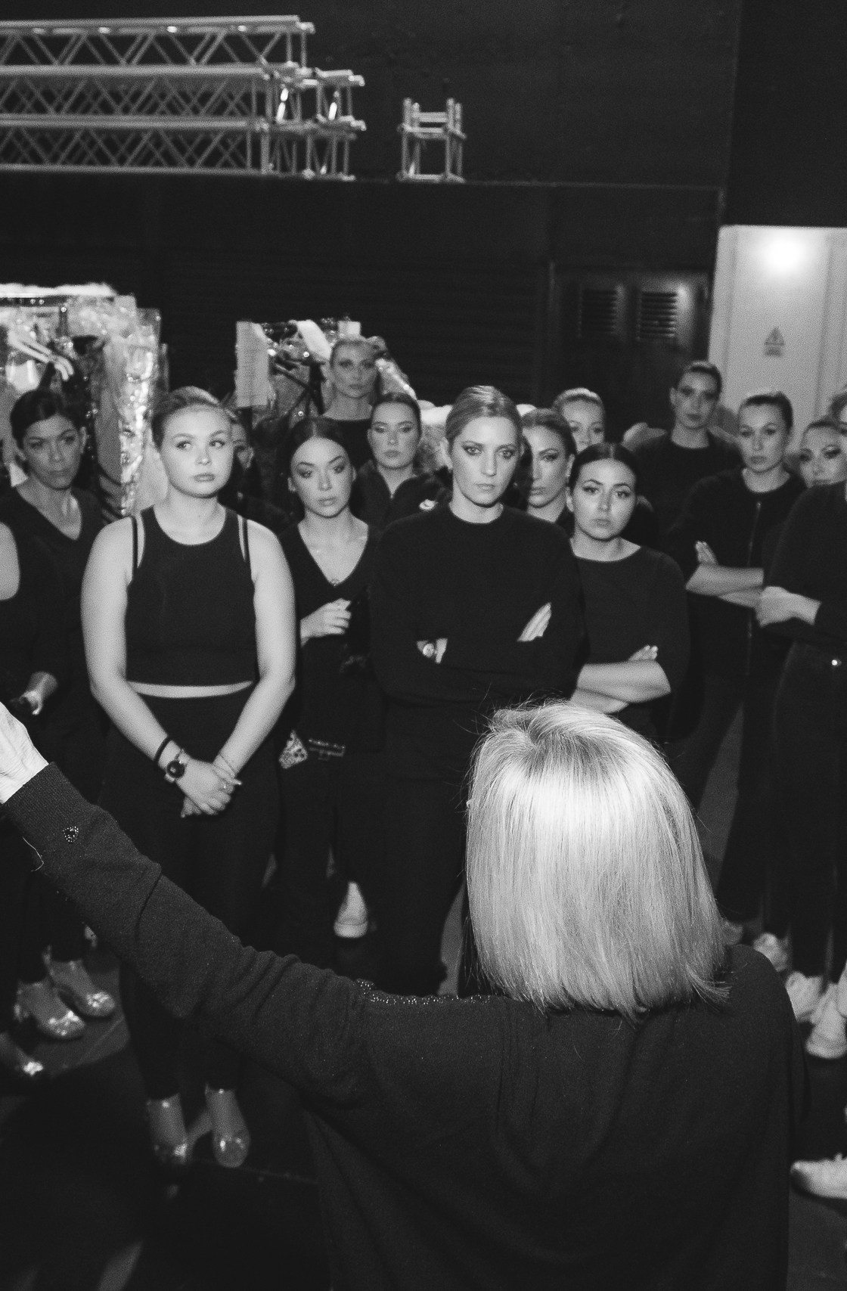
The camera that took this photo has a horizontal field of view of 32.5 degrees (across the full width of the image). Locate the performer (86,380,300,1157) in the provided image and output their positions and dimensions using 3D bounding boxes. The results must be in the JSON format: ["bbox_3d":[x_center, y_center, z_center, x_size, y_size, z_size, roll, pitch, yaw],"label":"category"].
[{"bbox_3d":[-0.514,0.305,3.190,0.480,1.721,0.300,-1,14,-12],"label":"performer"}]

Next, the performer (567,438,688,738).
[{"bbox_3d":[0.419,0.296,3.672,0.450,1.616,0.330,4,15,9],"label":"performer"}]

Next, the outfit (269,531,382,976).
[{"bbox_3d":[-0.268,0.337,3.712,0.450,1.274,0.300,0,14,-8],"label":"outfit"}]

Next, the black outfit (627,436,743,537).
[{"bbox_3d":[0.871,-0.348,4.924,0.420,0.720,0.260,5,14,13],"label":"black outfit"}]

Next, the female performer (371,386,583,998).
[{"bbox_3d":[0.070,0.338,3.074,0.470,1.752,0.340,1,14,-3],"label":"female performer"}]

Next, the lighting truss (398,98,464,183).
[{"bbox_3d":[0.063,-2.747,7.950,0.290,0.430,0.460,5,15,13],"label":"lighting truss"}]

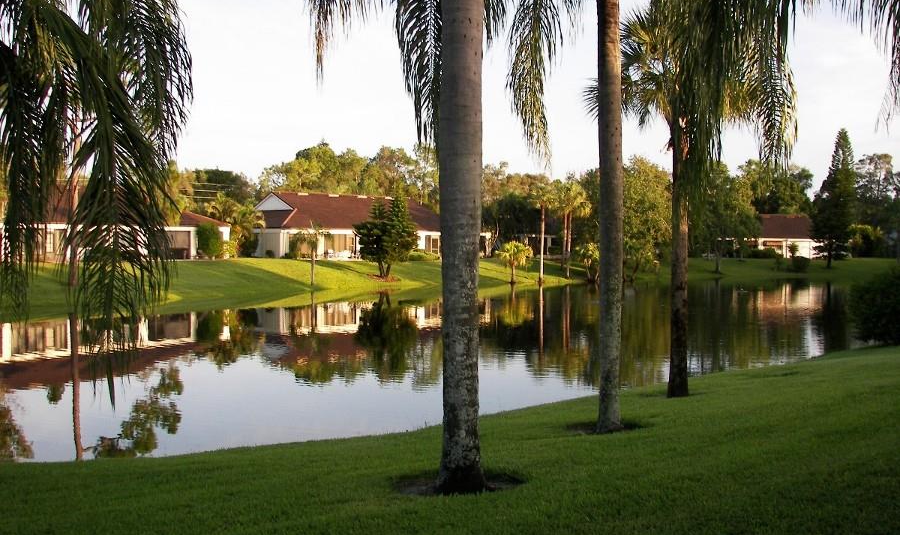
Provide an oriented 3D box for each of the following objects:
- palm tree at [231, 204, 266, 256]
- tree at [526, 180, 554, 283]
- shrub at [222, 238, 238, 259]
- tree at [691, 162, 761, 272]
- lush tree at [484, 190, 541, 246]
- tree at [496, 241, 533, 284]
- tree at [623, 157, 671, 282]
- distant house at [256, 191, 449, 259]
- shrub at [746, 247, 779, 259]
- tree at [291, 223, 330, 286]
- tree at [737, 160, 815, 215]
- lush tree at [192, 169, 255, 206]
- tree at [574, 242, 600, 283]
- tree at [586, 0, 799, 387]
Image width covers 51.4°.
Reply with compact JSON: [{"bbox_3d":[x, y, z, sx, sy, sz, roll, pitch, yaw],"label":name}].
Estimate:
[{"bbox_3d":[-18.606,-3.308,86.000,3.120,4.960,3.120,0,1,0],"label":"palm tree"},{"bbox_3d":[7.960,-3.130,81.400,2.610,8.870,2.610,0,1,0],"label":"tree"},{"bbox_3d":[-18.530,-1.580,79.000,1.350,1.730,1.350,0,1,0],"label":"shrub"},{"bbox_3d":[29.541,-5.288,100.000,7.260,11.860,7.260,0,1,0],"label":"tree"},{"bbox_3d":[7.230,-5.290,110.000,6.820,7.050,6.480,0,1,0],"label":"lush tree"},{"bbox_3d":[5.616,-0.479,81.500,3.130,3.740,3.130,0,1,0],"label":"tree"},{"bbox_3d":[17.710,-4.460,87.000,6.320,11.710,6.320,0,1,0],"label":"tree"},{"bbox_3d":[-10.550,-4.147,96.850,23.500,6.500,14.000,-1,1,-40],"label":"distant house"},{"bbox_3d":[39.188,-1.875,117.000,4.250,1.500,1.800,0,1,0],"label":"shrub"},{"bbox_3d":[-9.840,-0.920,66.000,2.820,4.510,2.820,0,1,0],"label":"tree"},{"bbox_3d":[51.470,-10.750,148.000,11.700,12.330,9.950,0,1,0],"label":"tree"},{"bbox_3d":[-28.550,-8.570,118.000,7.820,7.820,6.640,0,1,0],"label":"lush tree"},{"bbox_3d":[12.623,-0.454,85.000,2.630,3.630,2.630,0,1,0],"label":"tree"},{"bbox_3d":[3.550,-1.060,14.300,2.990,6.100,2.990,0,1,0],"label":"tree"}]

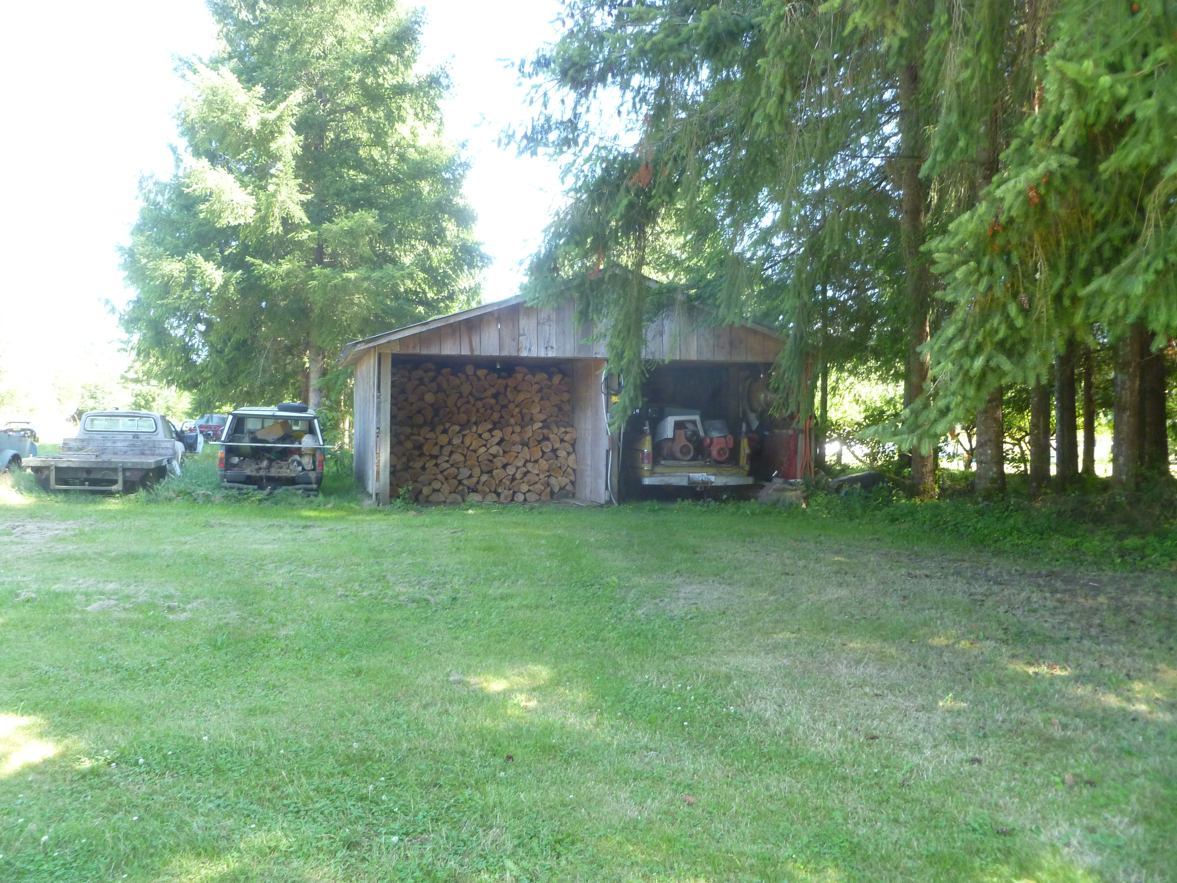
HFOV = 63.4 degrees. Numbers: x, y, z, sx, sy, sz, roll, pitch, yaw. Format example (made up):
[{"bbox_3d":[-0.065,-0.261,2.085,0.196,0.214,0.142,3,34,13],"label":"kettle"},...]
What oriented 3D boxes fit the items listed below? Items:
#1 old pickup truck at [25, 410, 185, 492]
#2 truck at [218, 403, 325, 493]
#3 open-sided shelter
[{"bbox_3d":[-9.470,0.203,19.070,2.070,1.650,5.600,0,1,-17],"label":"old pickup truck"},{"bbox_3d":[-5.880,0.162,17.850,1.680,1.600,4.600,0,1,-17],"label":"truck"},{"bbox_3d":[-0.460,-0.990,17.930,8.100,3.830,5.600,0,1,-17],"label":"open-sided shelter"}]

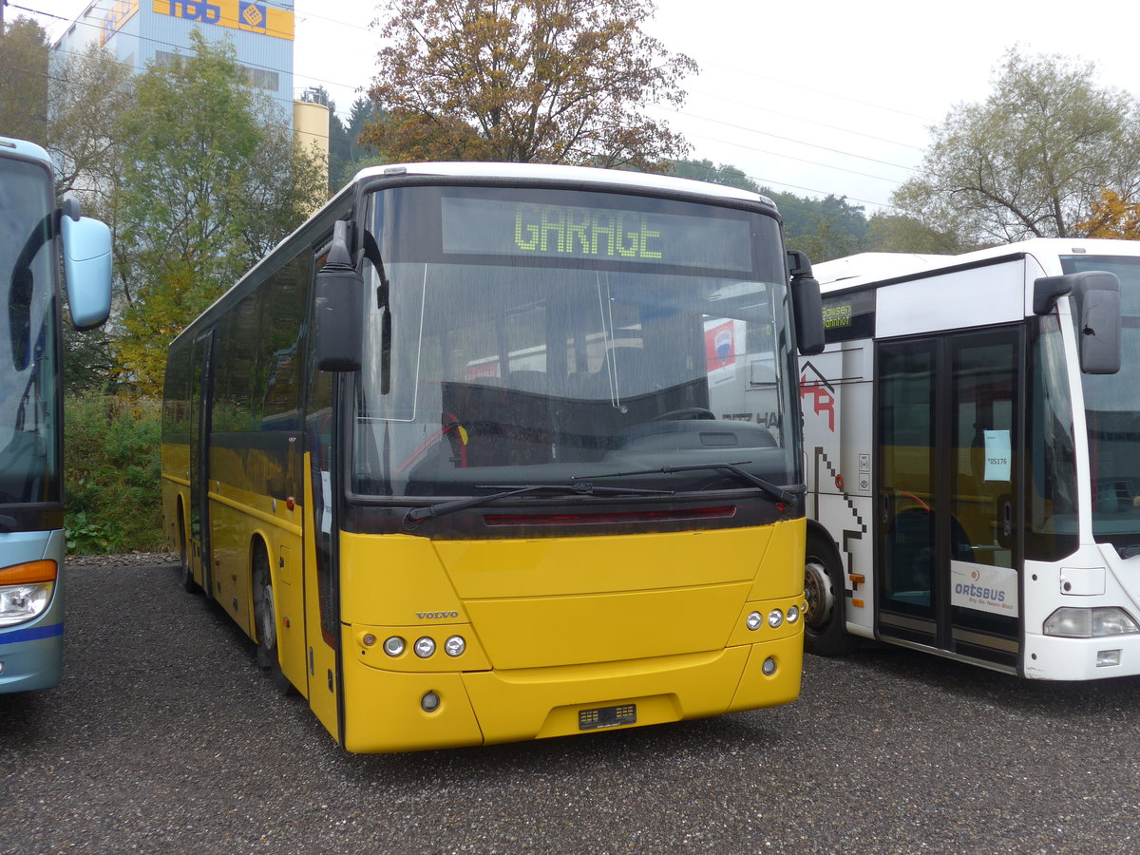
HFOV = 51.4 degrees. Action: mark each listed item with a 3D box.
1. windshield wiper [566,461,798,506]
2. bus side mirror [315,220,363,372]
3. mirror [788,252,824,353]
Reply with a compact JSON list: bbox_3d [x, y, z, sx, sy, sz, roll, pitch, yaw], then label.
[{"bbox_3d":[0.606,0.287,5.939,1.290,0.230,0.160,0,0,-23],"label":"windshield wiper"},{"bbox_3d":[-1.036,-0.590,5.351,0.200,0.680,0.180,0,0,-23],"label":"bus side mirror"},{"bbox_3d":[1.307,-0.682,6.524,0.190,0.590,0.170,0,0,-23],"label":"mirror"}]

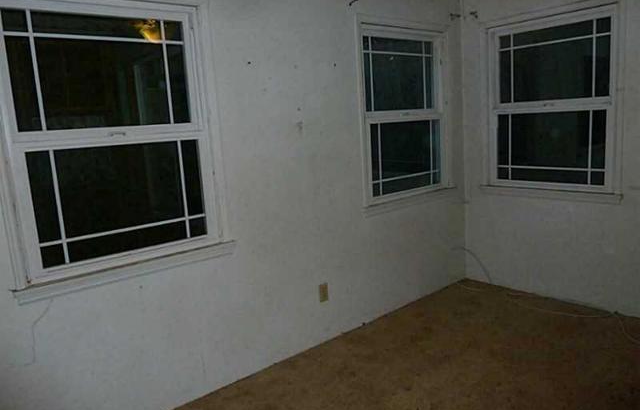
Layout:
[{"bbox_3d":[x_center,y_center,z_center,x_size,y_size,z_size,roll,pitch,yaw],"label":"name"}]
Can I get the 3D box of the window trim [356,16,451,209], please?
[{"bbox_3d":[0.643,-0.677,3.366,0.992,1.262,0.080,-11,12,-39],"label":"window trim"}]

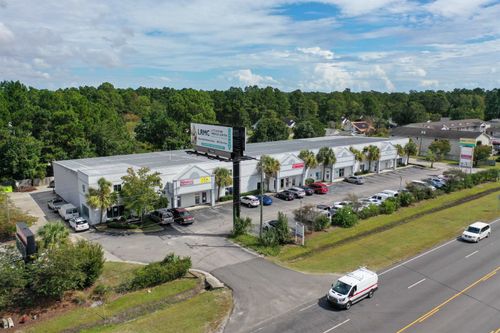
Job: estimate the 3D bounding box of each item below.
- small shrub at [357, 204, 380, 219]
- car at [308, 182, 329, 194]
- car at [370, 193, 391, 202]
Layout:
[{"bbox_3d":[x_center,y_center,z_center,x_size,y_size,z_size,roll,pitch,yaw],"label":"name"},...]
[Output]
[{"bbox_3d":[18.792,7.029,61.598,3.700,1.770,2.780,-8,13,-37],"label":"small shrub"},{"bbox_3d":[12.926,4.251,76.866,1.850,1.600,4.600,-8,13,-37],"label":"car"},{"bbox_3d":[23.144,5.836,68.649,1.930,1.800,4.900,-7,12,-37],"label":"car"}]

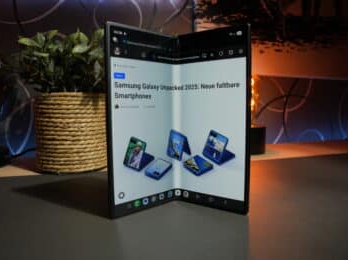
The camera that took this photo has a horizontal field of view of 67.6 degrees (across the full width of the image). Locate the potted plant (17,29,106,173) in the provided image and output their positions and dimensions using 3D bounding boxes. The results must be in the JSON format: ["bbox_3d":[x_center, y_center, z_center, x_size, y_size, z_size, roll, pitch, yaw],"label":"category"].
[{"bbox_3d":[-0.170,-0.055,0.445,0.180,0.235,0.172,0,4,0],"label":"potted plant"}]

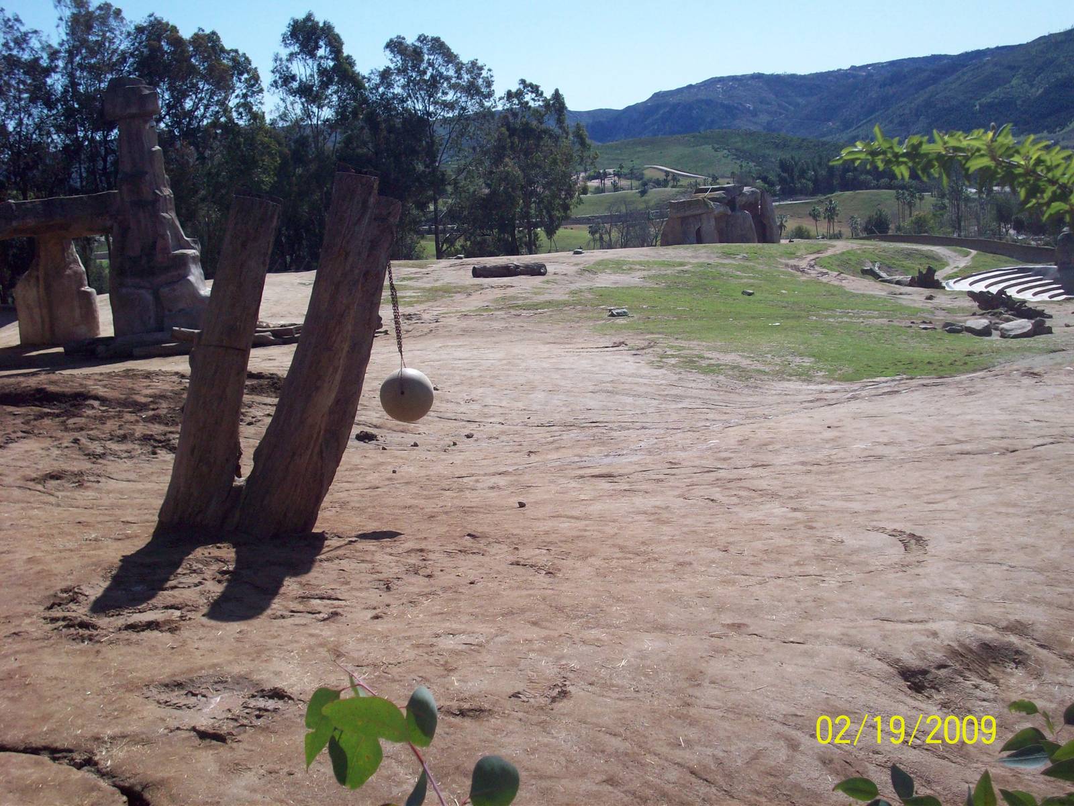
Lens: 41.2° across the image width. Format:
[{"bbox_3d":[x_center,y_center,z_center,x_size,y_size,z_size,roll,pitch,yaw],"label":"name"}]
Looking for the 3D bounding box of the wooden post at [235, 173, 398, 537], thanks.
[{"bbox_3d":[-2.080,-0.441,13.900,0.900,3.620,0.780,13,1,0],"label":"wooden post"}]

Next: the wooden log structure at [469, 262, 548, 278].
[{"bbox_3d":[-0.931,-4.459,48.000,2.520,0.460,0.460,-2,8,0],"label":"wooden log structure"}]

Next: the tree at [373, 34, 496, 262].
[{"bbox_3d":[-5.929,-14.859,83.000,6.800,13.300,6.500,-2,8,0],"label":"tree"}]

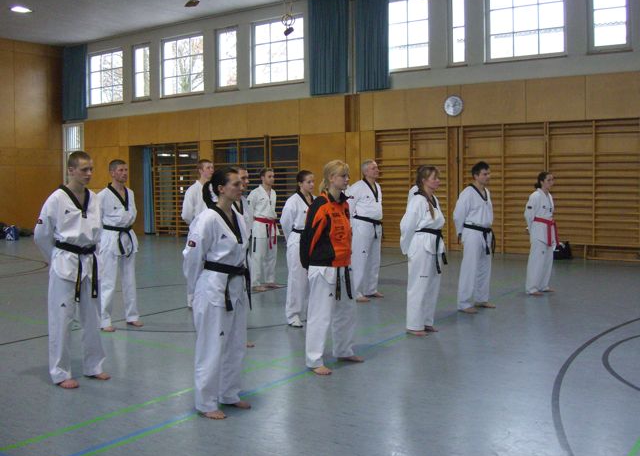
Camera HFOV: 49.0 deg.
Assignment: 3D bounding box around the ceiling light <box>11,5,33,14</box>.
[{"bbox_3d":[-7.298,-5.342,17.177,0.520,0.100,0.520,2,4,34],"label":"ceiling light"}]

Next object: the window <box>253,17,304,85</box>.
[{"bbox_3d":[-1.090,-4.662,18.452,1.800,1.720,0.120,2,4,34],"label":"window"}]

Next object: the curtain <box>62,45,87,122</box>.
[{"bbox_3d":[-7.651,-4.525,21.895,1.294,2.414,0.200,2,4,34],"label":"curtain"}]

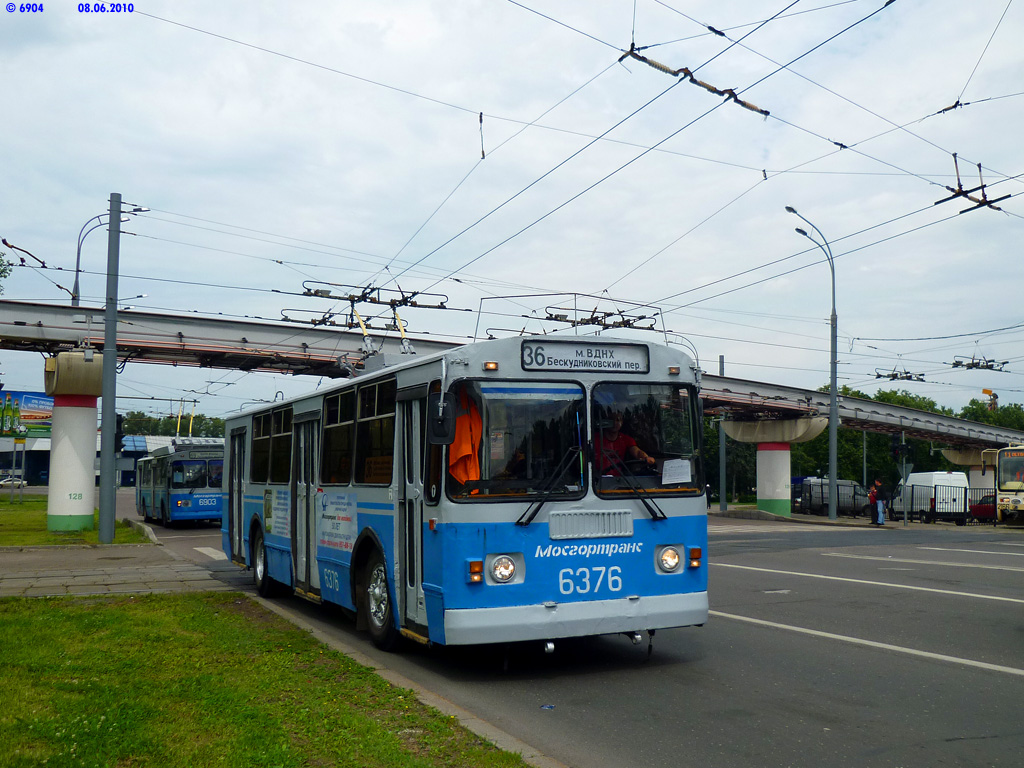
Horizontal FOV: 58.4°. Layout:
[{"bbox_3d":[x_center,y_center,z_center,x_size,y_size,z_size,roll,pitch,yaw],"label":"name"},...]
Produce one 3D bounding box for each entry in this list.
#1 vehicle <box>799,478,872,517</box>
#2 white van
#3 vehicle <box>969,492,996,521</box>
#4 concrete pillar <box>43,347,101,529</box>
[{"bbox_3d":[19.113,6.521,52.883,4.800,2.050,1.920,1,-6,-8],"label":"vehicle"},{"bbox_3d":[20.594,5.716,46.192,1.970,2.500,4.900,1,-6,-9],"label":"white van"},{"bbox_3d":[24.003,6.232,46.076,1.660,1.440,4.000,1,-6,-9],"label":"vehicle"},{"bbox_3d":[-14.190,1.976,29.786,1.550,5.450,4.500,4,-7,-32],"label":"concrete pillar"}]

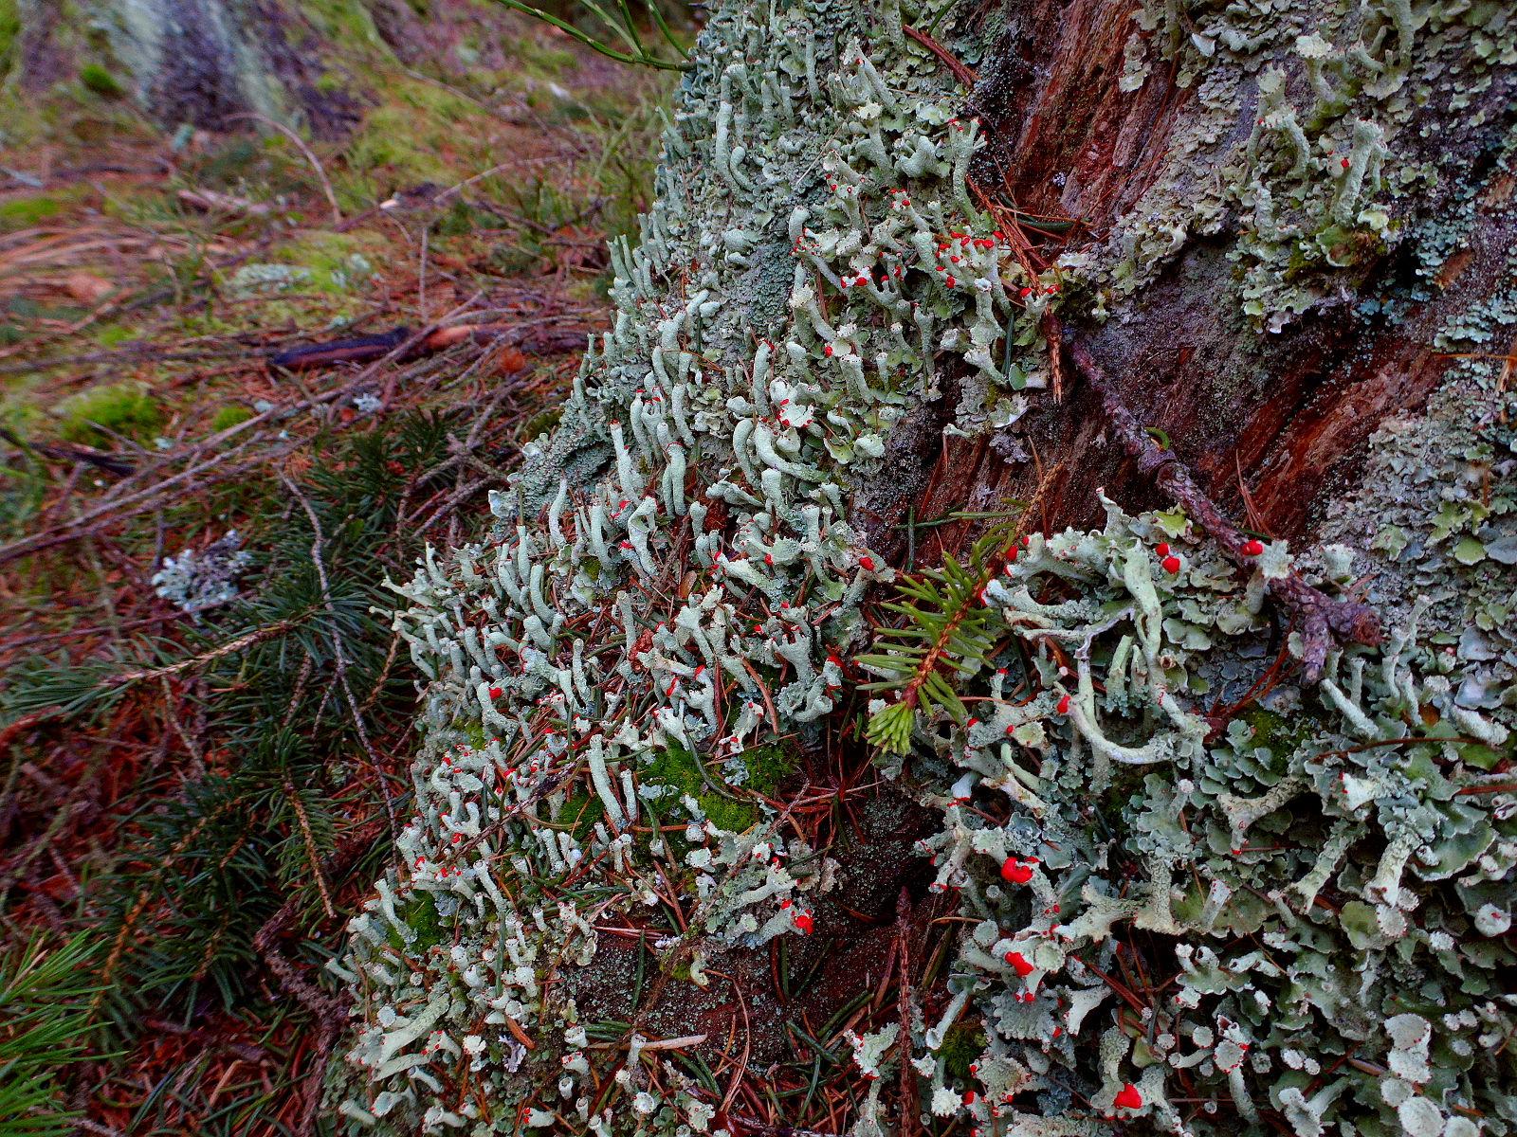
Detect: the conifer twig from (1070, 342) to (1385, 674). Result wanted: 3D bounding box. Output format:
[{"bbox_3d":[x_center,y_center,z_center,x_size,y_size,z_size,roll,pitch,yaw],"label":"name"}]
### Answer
[{"bbox_3d":[0.115,-0.022,0.266,0.108,0.022,0.014,59,23,17],"label":"conifer twig"}]

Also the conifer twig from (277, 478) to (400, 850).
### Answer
[{"bbox_3d":[-0.157,0.024,0.375,0.022,0.013,0.180,-21,52,-14],"label":"conifer twig"}]

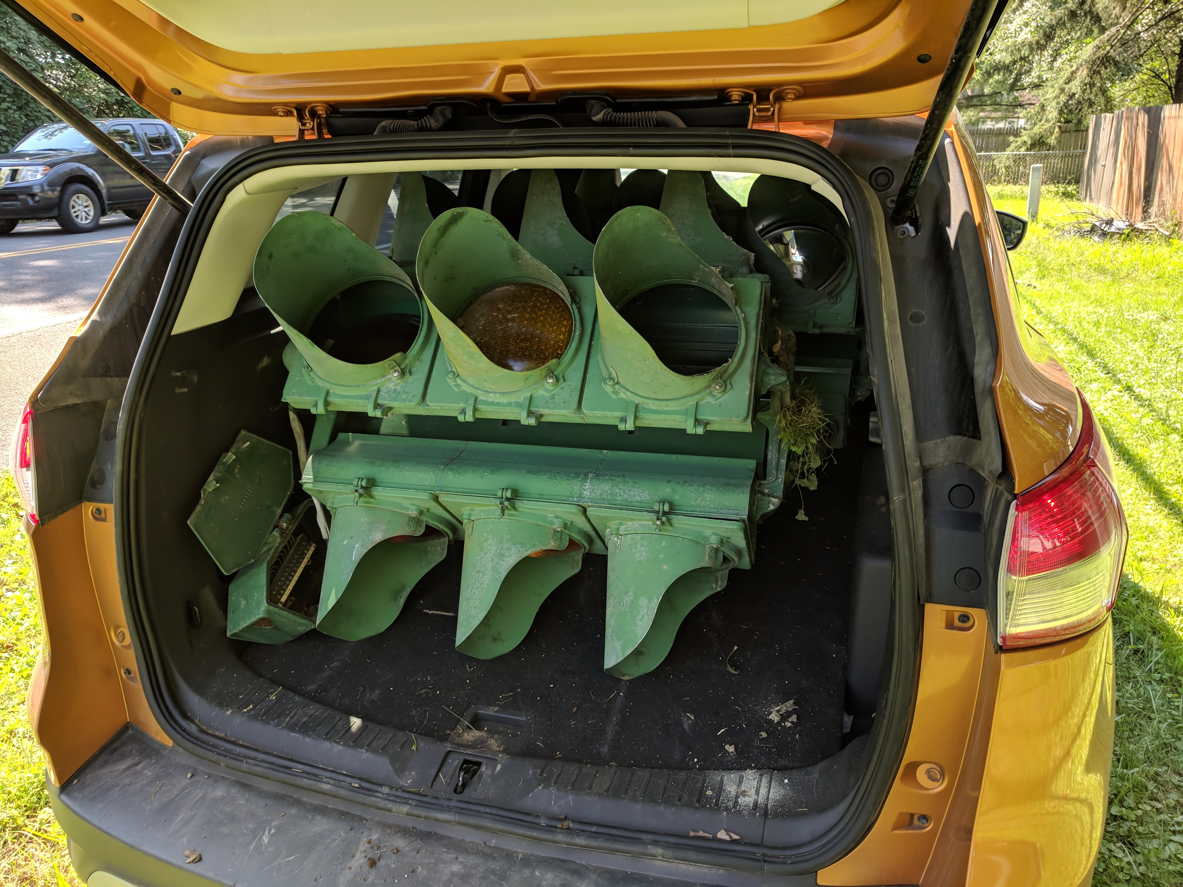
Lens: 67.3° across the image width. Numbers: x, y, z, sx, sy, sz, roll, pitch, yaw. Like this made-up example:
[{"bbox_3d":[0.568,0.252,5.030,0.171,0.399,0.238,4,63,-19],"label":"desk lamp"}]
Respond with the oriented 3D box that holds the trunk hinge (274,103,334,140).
[{"bbox_3d":[-0.446,-0.500,1.380,0.092,0.055,0.050,5,19,16],"label":"trunk hinge"}]

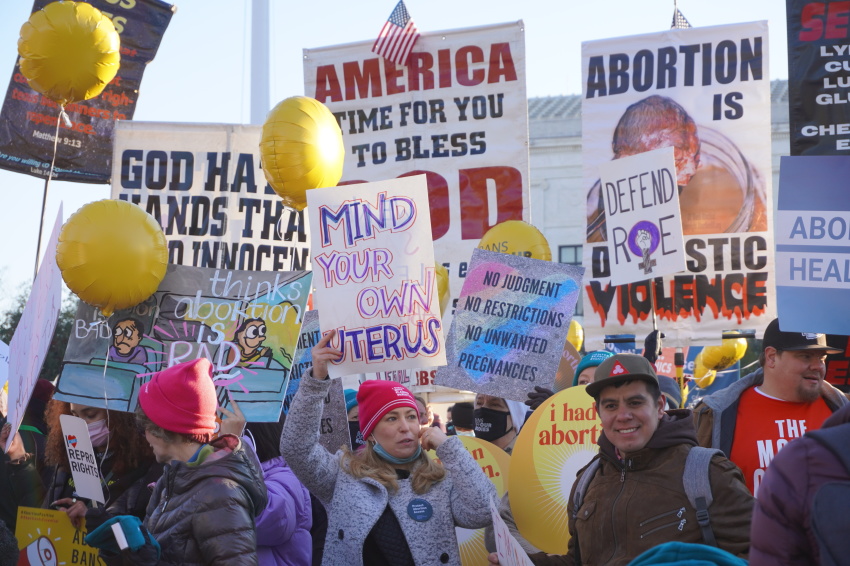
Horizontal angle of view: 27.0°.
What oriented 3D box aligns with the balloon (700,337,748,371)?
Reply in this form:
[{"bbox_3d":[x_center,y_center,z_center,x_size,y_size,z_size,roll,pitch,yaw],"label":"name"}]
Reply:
[{"bbox_3d":[2.196,0.507,13.000,0.370,0.240,0.370,-30,-18,0],"label":"balloon"}]

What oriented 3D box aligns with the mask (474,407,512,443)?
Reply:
[{"bbox_3d":[0.238,0.492,6.150,0.140,0.122,0.095,4,-1,32],"label":"mask"}]

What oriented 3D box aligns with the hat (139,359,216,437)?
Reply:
[{"bbox_3d":[-0.671,0.312,4.850,0.230,0.200,0.195,24,12,8],"label":"hat"}]

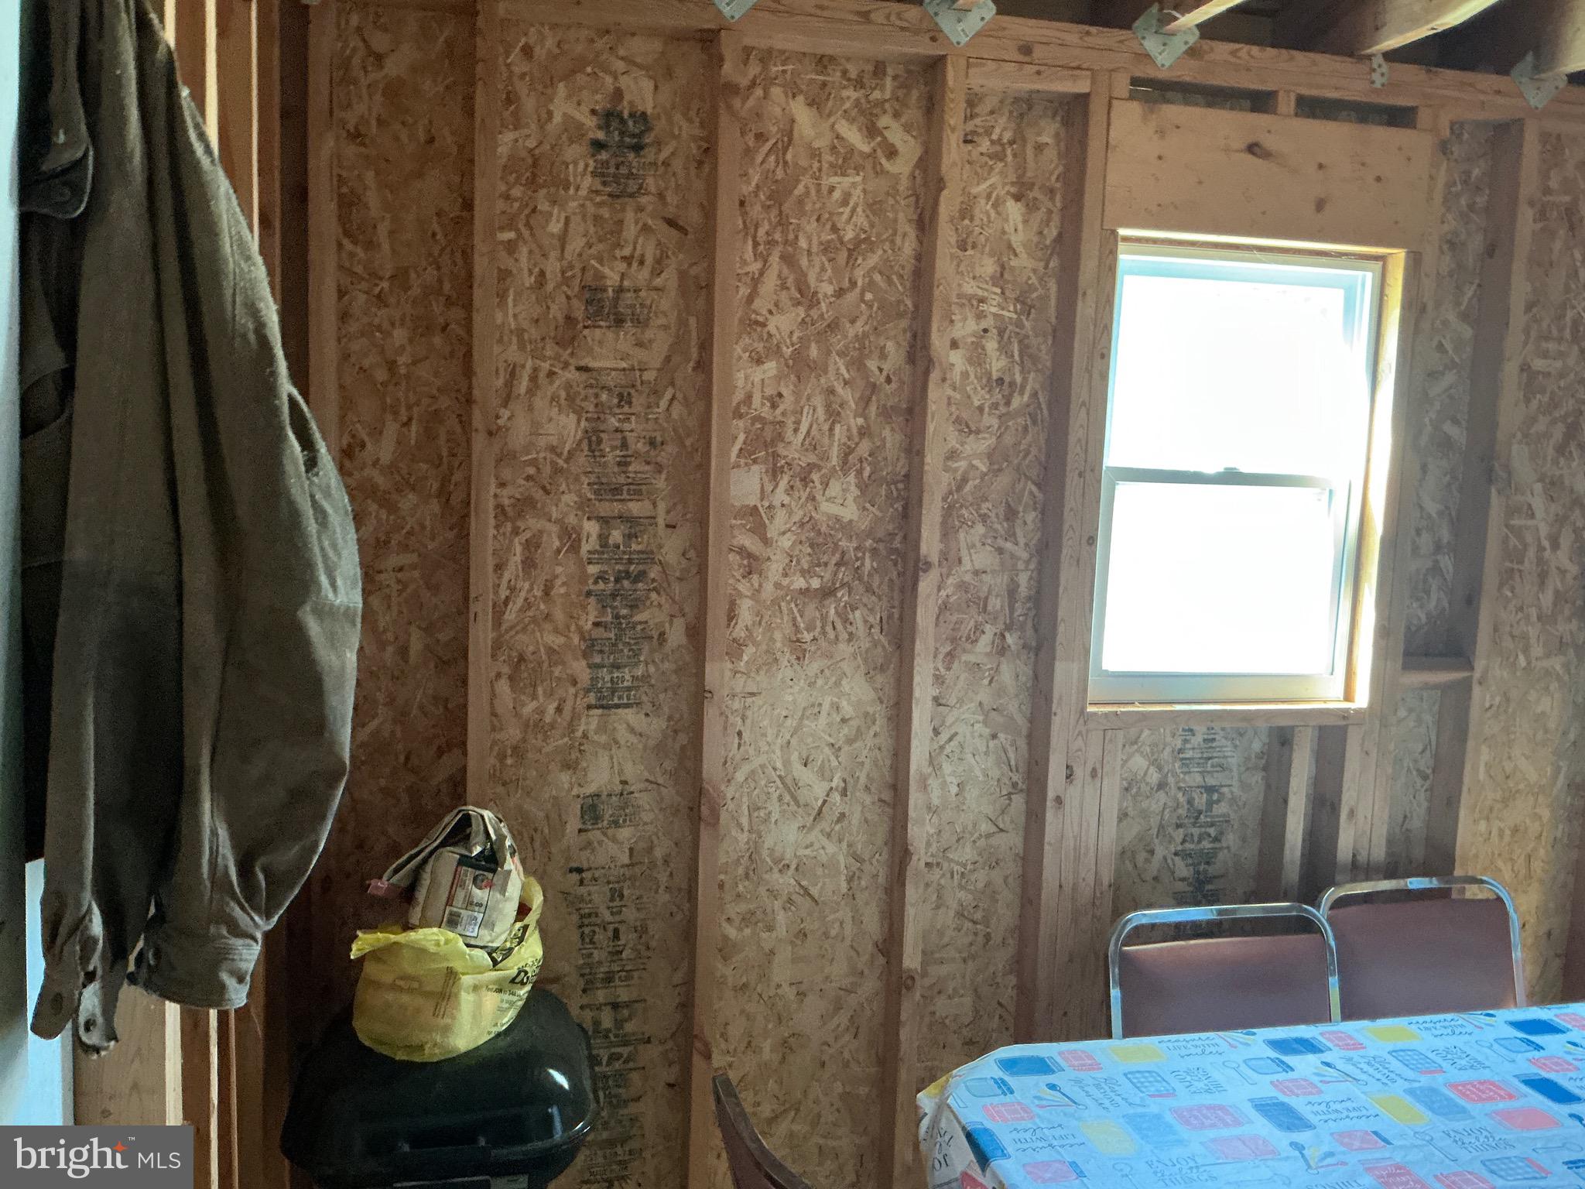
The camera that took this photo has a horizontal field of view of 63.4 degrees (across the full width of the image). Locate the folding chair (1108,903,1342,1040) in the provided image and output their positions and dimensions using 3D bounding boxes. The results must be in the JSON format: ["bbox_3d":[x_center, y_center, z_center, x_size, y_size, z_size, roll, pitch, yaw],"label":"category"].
[{"bbox_3d":[0.839,1.036,2.164,0.460,0.880,0.520,1,6,-12],"label":"folding chair"}]

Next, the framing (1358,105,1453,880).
[{"bbox_3d":[1.218,0.213,2.680,0.038,2.352,0.089,1,6,-12],"label":"framing"}]

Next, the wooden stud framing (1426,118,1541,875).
[{"bbox_3d":[1.428,0.216,2.726,0.038,2.352,0.089,1,6,-12],"label":"wooden stud framing"}]

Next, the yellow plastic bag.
[{"bbox_3d":[-0.526,0.559,1.951,0.275,0.225,0.230,1,6,-12],"label":"yellow plastic bag"}]

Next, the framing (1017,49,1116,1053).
[{"bbox_3d":[0.514,0.205,2.523,0.038,2.352,0.089,1,6,-12],"label":"framing"}]

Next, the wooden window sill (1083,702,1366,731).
[{"bbox_3d":[0.866,0.243,2.606,0.617,0.038,0.089,1,6,-12],"label":"wooden window sill"}]

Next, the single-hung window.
[{"bbox_3d":[0.869,-0.238,2.616,0.600,0.905,0.080,1,6,-12],"label":"single-hung window"}]

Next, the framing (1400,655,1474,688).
[{"bbox_3d":[1.325,0.170,2.698,0.180,0.038,0.089,1,6,-12],"label":"framing"}]

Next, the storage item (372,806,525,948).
[{"bbox_3d":[-0.518,0.433,1.958,0.210,0.200,0.140,1,6,-12],"label":"storage item"}]

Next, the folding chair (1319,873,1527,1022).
[{"bbox_3d":[1.309,1.032,2.355,0.465,0.880,0.520,1,6,-12],"label":"folding chair"}]

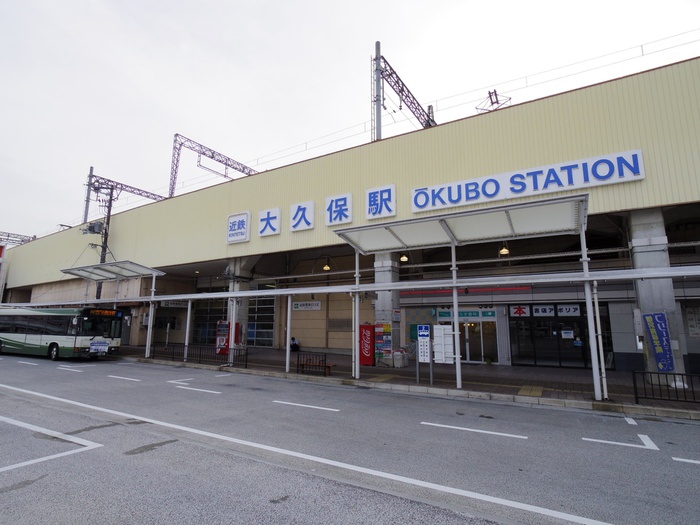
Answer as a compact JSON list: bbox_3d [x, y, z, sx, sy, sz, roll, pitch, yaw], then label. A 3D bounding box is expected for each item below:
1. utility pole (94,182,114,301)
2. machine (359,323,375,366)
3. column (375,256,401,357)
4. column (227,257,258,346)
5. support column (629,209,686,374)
[{"bbox_3d":[-18.251,0.106,25.377,0.300,12.276,0.300,-5,-10,28],"label":"utility pole"},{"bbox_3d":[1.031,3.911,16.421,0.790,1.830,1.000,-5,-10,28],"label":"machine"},{"bbox_3d":[1.748,1.849,16.106,0.870,5.800,0.940,-5,-10,28],"label":"column"},{"bbox_3d":[-6.708,2.649,20.973,0.880,5.800,0.880,-5,-10,28],"label":"column"},{"bbox_3d":[10.414,1.143,11.837,0.880,5.800,0.900,-5,-10,28],"label":"support column"}]

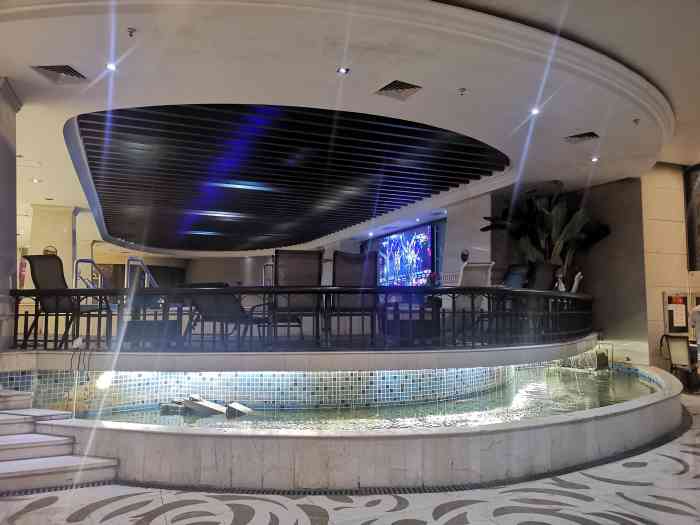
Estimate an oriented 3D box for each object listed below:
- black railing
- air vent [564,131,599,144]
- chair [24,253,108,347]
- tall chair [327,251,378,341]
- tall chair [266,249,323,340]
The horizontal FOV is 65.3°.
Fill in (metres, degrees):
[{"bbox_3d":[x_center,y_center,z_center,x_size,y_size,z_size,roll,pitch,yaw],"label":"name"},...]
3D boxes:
[{"bbox_3d":[0.602,0.689,6.980,8.767,0.710,1.956,2,-5,-23],"label":"black railing"},{"bbox_3d":[2.860,-1.532,6.729,0.340,0.050,0.340,-4,-6,44],"label":"air vent"},{"bbox_3d":[-3.560,0.472,6.834,0.600,1.120,0.740,-2,-5,20],"label":"chair"},{"bbox_3d":[0.020,0.456,6.635,0.600,1.120,0.740,1,-5,-9],"label":"tall chair"},{"bbox_3d":[-0.660,0.446,6.505,0.600,1.120,0.740,1,-5,-9],"label":"tall chair"}]

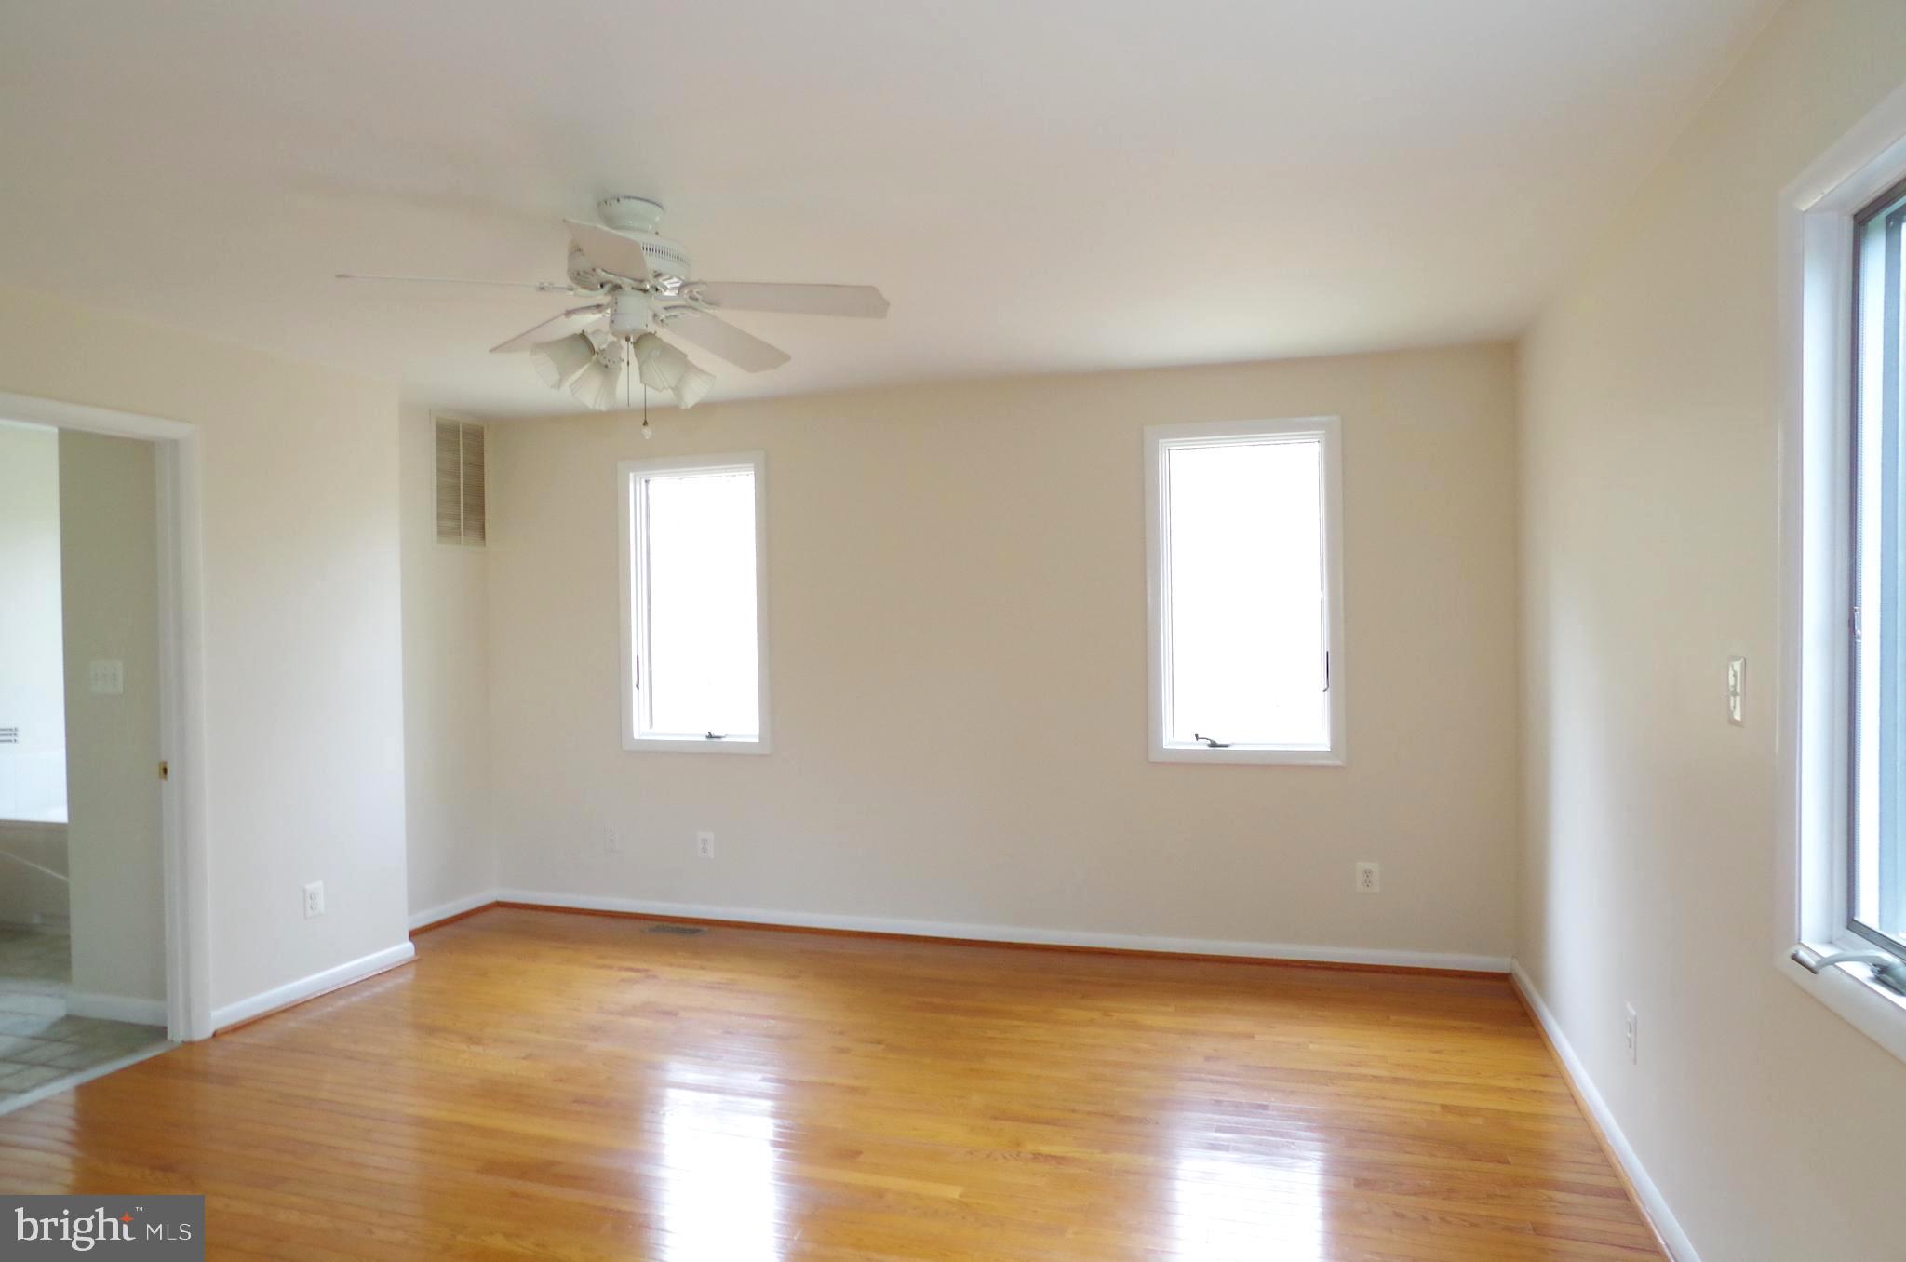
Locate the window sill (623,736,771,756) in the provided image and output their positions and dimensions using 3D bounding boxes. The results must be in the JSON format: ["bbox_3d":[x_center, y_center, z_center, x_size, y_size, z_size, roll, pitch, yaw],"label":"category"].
[{"bbox_3d":[-1.218,0.548,5.295,0.790,0.068,0.060,-1,0,17],"label":"window sill"}]

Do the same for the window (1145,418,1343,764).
[{"bbox_3d":[1.194,-0.153,4.562,0.785,1.405,0.090,-1,0,17],"label":"window"}]

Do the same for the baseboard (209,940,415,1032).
[{"bbox_3d":[-2.425,1.359,4.274,0.022,0.088,0.944,-1,0,17],"label":"baseboard"}]

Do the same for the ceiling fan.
[{"bbox_3d":[-0.792,-0.825,2.823,1.280,0.467,1.280,-1,0,17],"label":"ceiling fan"}]

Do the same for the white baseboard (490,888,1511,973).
[{"bbox_3d":[-0.063,1.323,4.937,4.631,0.088,0.025,-1,0,17],"label":"white baseboard"}]

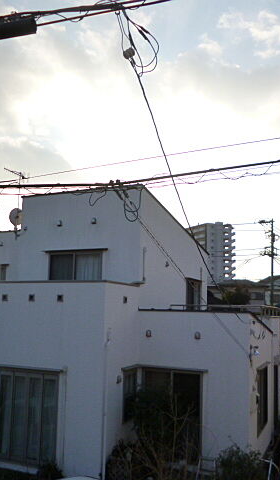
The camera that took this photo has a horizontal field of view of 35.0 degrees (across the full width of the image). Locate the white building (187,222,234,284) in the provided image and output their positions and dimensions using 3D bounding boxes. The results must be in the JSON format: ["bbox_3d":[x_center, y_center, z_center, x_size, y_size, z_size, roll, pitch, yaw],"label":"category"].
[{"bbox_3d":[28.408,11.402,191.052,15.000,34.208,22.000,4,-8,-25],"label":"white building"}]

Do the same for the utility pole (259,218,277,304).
[{"bbox_3d":[13.589,3.888,46.791,1.900,12.331,0.900,1,-7,0],"label":"utility pole"}]

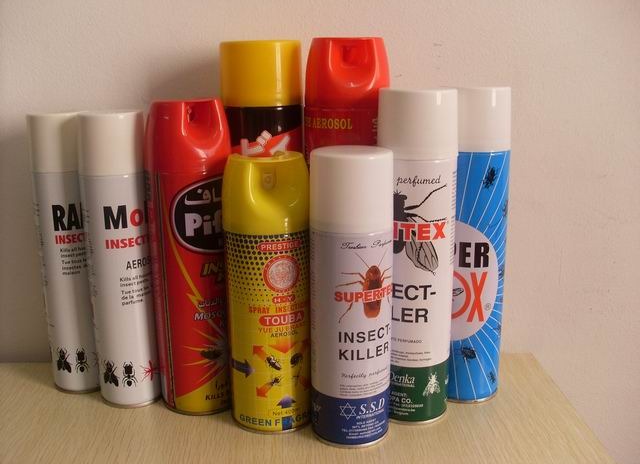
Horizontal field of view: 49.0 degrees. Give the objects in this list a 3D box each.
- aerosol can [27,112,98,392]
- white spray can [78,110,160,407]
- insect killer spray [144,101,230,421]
[{"bbox_3d":[-0.234,0.020,0.666,0.053,0.261,0.053,-1,13,0],"label":"aerosol can"},{"bbox_3d":[-0.177,0.026,0.630,0.053,0.261,0.053,7,15,31],"label":"white spray can"},{"bbox_3d":[-0.111,0.022,0.623,0.072,0.271,0.072,-10,16,-34],"label":"insect killer spray"}]

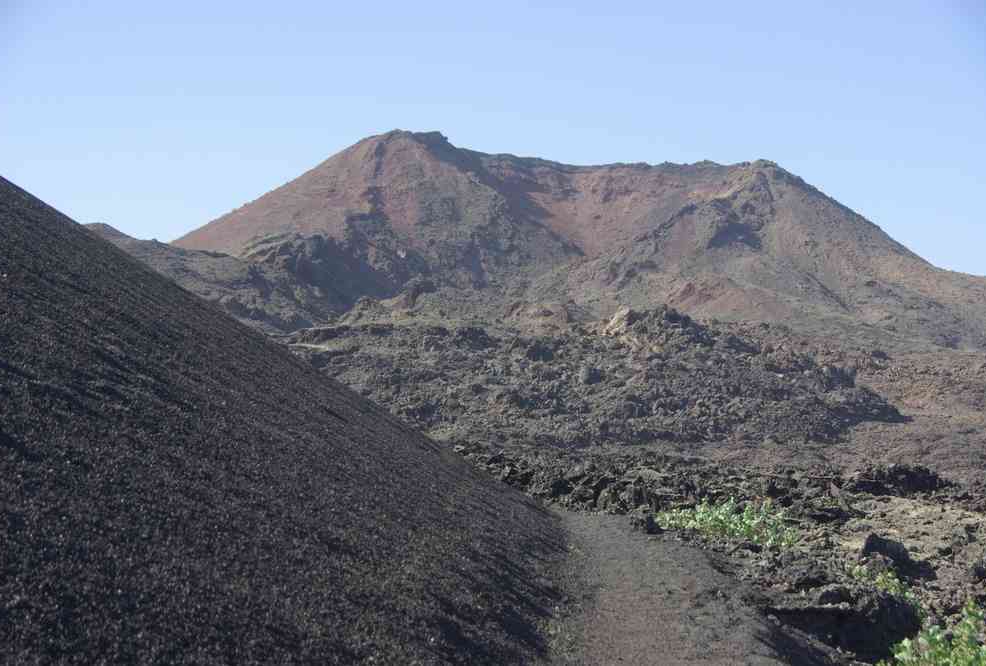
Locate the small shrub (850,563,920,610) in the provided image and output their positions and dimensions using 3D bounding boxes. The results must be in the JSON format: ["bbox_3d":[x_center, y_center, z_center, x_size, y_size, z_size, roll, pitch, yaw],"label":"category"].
[{"bbox_3d":[3.262,2.112,19.000,0.600,0.360,0.500,0,0,0],"label":"small shrub"}]

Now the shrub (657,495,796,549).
[{"bbox_3d":[2.663,2.161,26.000,1.620,0.550,1.200,0,0,0],"label":"shrub"}]

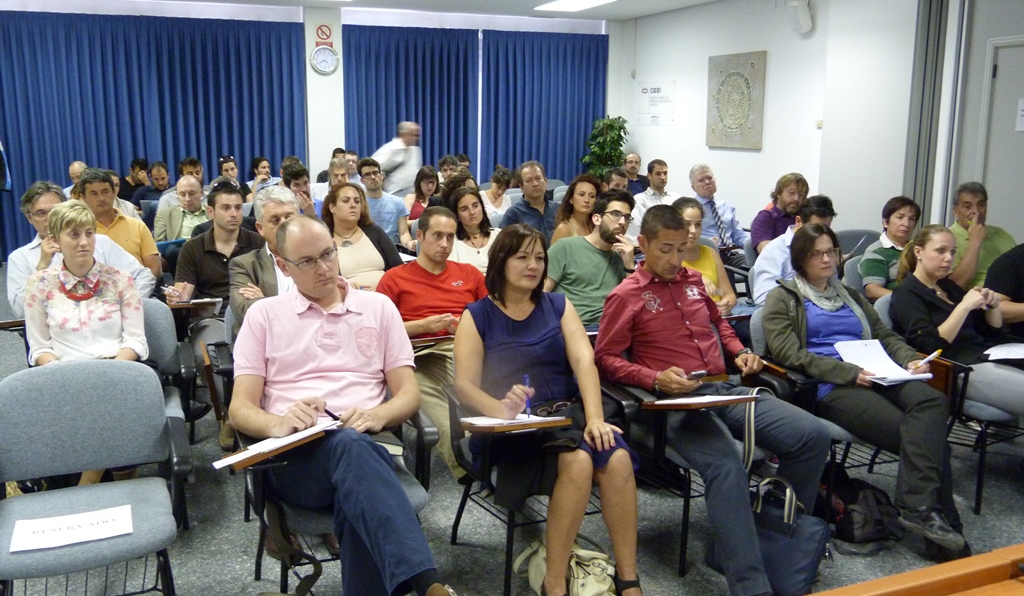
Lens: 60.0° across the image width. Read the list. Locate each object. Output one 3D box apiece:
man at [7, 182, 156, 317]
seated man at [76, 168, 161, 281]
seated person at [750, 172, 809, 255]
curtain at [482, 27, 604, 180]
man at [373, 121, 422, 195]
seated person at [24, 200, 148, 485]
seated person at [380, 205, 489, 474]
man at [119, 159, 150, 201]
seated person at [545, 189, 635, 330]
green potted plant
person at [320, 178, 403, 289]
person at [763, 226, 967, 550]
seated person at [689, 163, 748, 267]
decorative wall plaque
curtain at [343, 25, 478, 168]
[{"bbox_3d":[-2.059,0.094,4.286,0.620,1.280,0.800,-5,12,-22],"label":"man"},{"bbox_3d":[-2.304,-0.091,5.207,0.560,1.310,0.850,-4,12,-21],"label":"seated man"},{"bbox_3d":[1.860,-0.197,5.823,0.550,1.240,0.800,-6,12,-26],"label":"seated person"},{"bbox_3d":[0.459,-2.130,11.937,1.800,2.770,0.120,-4,12,-21],"label":"curtain"},{"bbox_3d":[-1.103,-0.964,8.861,0.680,1.630,0.520,-3,11,-14],"label":"man"},{"bbox_3d":[-1.580,0.280,3.388,0.500,1.250,0.780,-5,12,-22],"label":"seated person"},{"bbox_3d":[-0.317,0.207,3.920,0.540,1.200,0.800,-4,12,-21],"label":"seated person"},{"bbox_3d":[-3.224,-0.556,7.735,0.520,1.270,0.780,-5,12,-22],"label":"man"},{"bbox_3d":[0.431,0.127,4.196,0.540,1.250,0.820,-6,12,-26],"label":"seated person"},{"bbox_3d":[1.220,-1.526,11.648,0.600,1.690,0.600,-4,12,-21],"label":"green potted plant"},{"bbox_3d":[-0.791,0.006,4.825,0.560,1.240,0.780,-5,12,-25],"label":"person"},{"bbox_3d":[1.273,0.324,3.369,0.600,1.170,0.860,-8,13,-35],"label":"person"},{"bbox_3d":[1.558,-0.372,6.687,0.560,1.260,0.820,-5,12,-22],"label":"seated person"},{"bbox_3d":[2.449,-2.164,9.778,0.050,1.020,1.020,-4,12,-21],"label":"decorative wall plaque"},{"bbox_3d":[-1.221,-2.012,11.216,1.728,2.682,0.140,-5,12,-22],"label":"curtain"}]

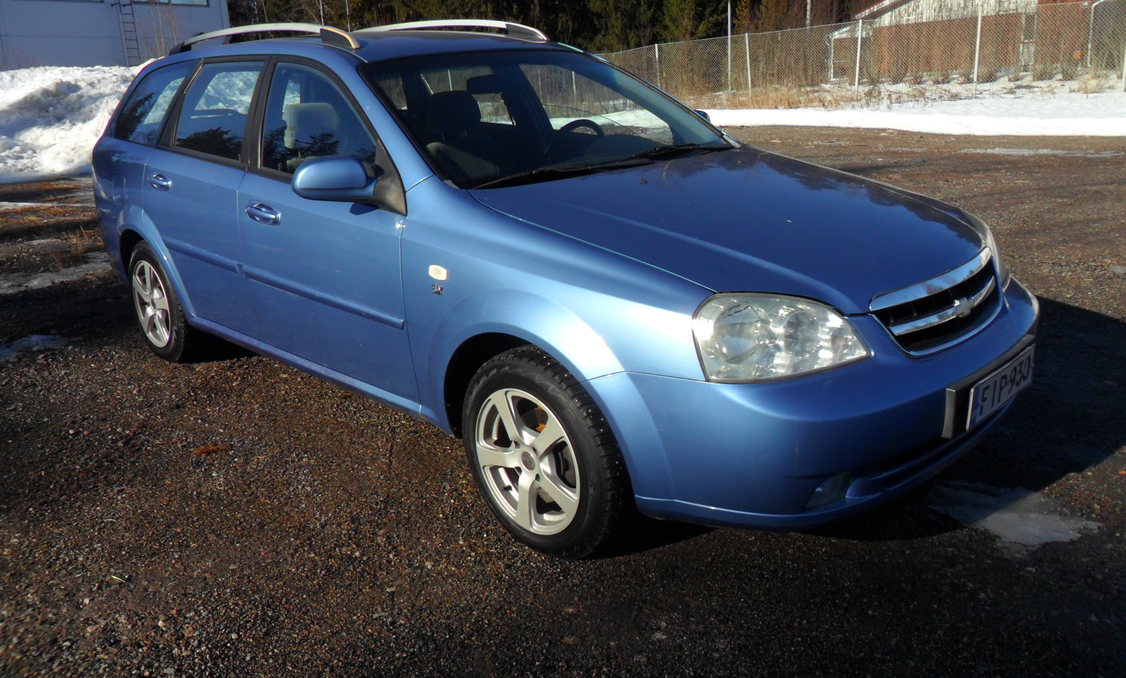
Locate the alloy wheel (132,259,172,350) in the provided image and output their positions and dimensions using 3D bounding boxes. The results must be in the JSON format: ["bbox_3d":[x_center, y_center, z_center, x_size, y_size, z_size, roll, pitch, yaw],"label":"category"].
[{"bbox_3d":[-1.884,-0.182,4.205,0.180,0.420,0.420,-18,24,-42],"label":"alloy wheel"}]

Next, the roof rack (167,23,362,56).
[{"bbox_3d":[-1.318,-1.250,3.677,0.070,0.125,1.680,-18,24,-42],"label":"roof rack"}]

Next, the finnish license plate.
[{"bbox_3d":[1.139,0.120,2.270,0.442,0.118,0.012,-18,24,-42],"label":"finnish license plate"}]

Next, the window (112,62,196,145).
[{"bbox_3d":[-1.938,-1.098,4.096,0.045,0.380,0.930,8,5,-42],"label":"window"}]

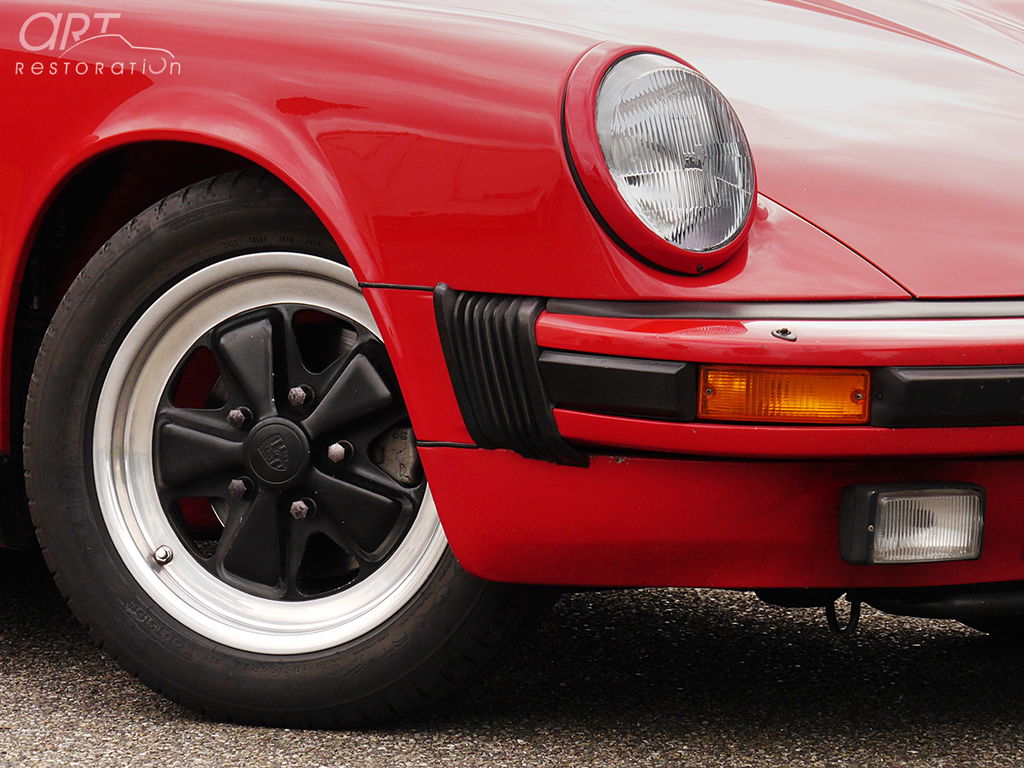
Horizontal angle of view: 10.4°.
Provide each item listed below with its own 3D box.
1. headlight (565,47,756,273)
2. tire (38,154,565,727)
[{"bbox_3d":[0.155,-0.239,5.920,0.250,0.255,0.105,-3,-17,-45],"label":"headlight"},{"bbox_3d":[-0.226,0.068,6.224,0.632,0.622,0.210,1,1,20],"label":"tire"}]

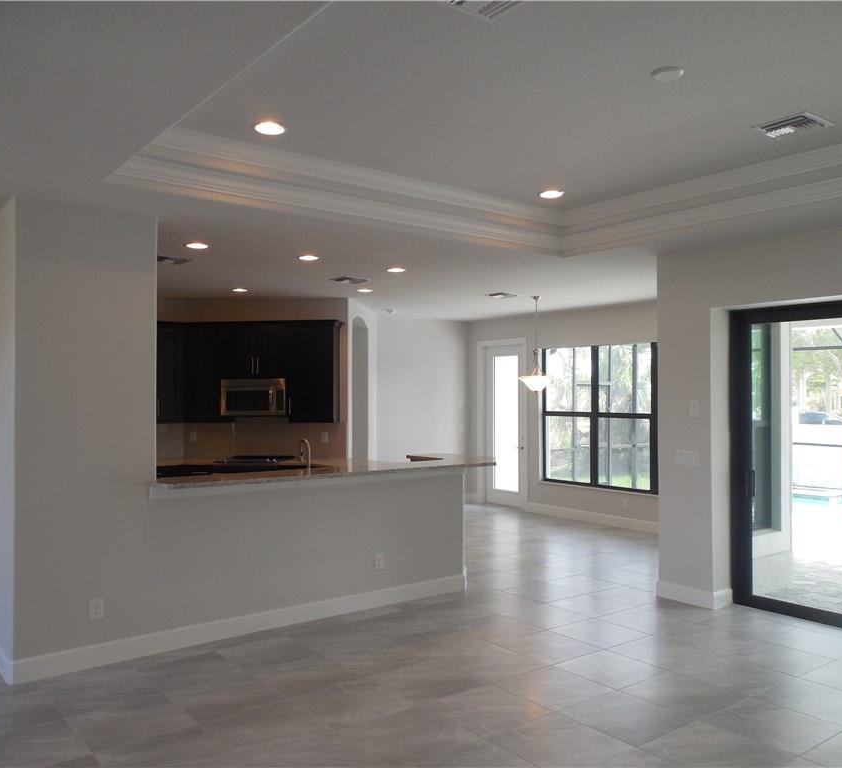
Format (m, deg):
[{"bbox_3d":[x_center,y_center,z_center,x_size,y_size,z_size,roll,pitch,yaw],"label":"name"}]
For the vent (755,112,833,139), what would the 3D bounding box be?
[{"bbox_3d":[2.038,-1.388,4.045,0.330,0.020,0.300,1,-1,-38],"label":"vent"}]

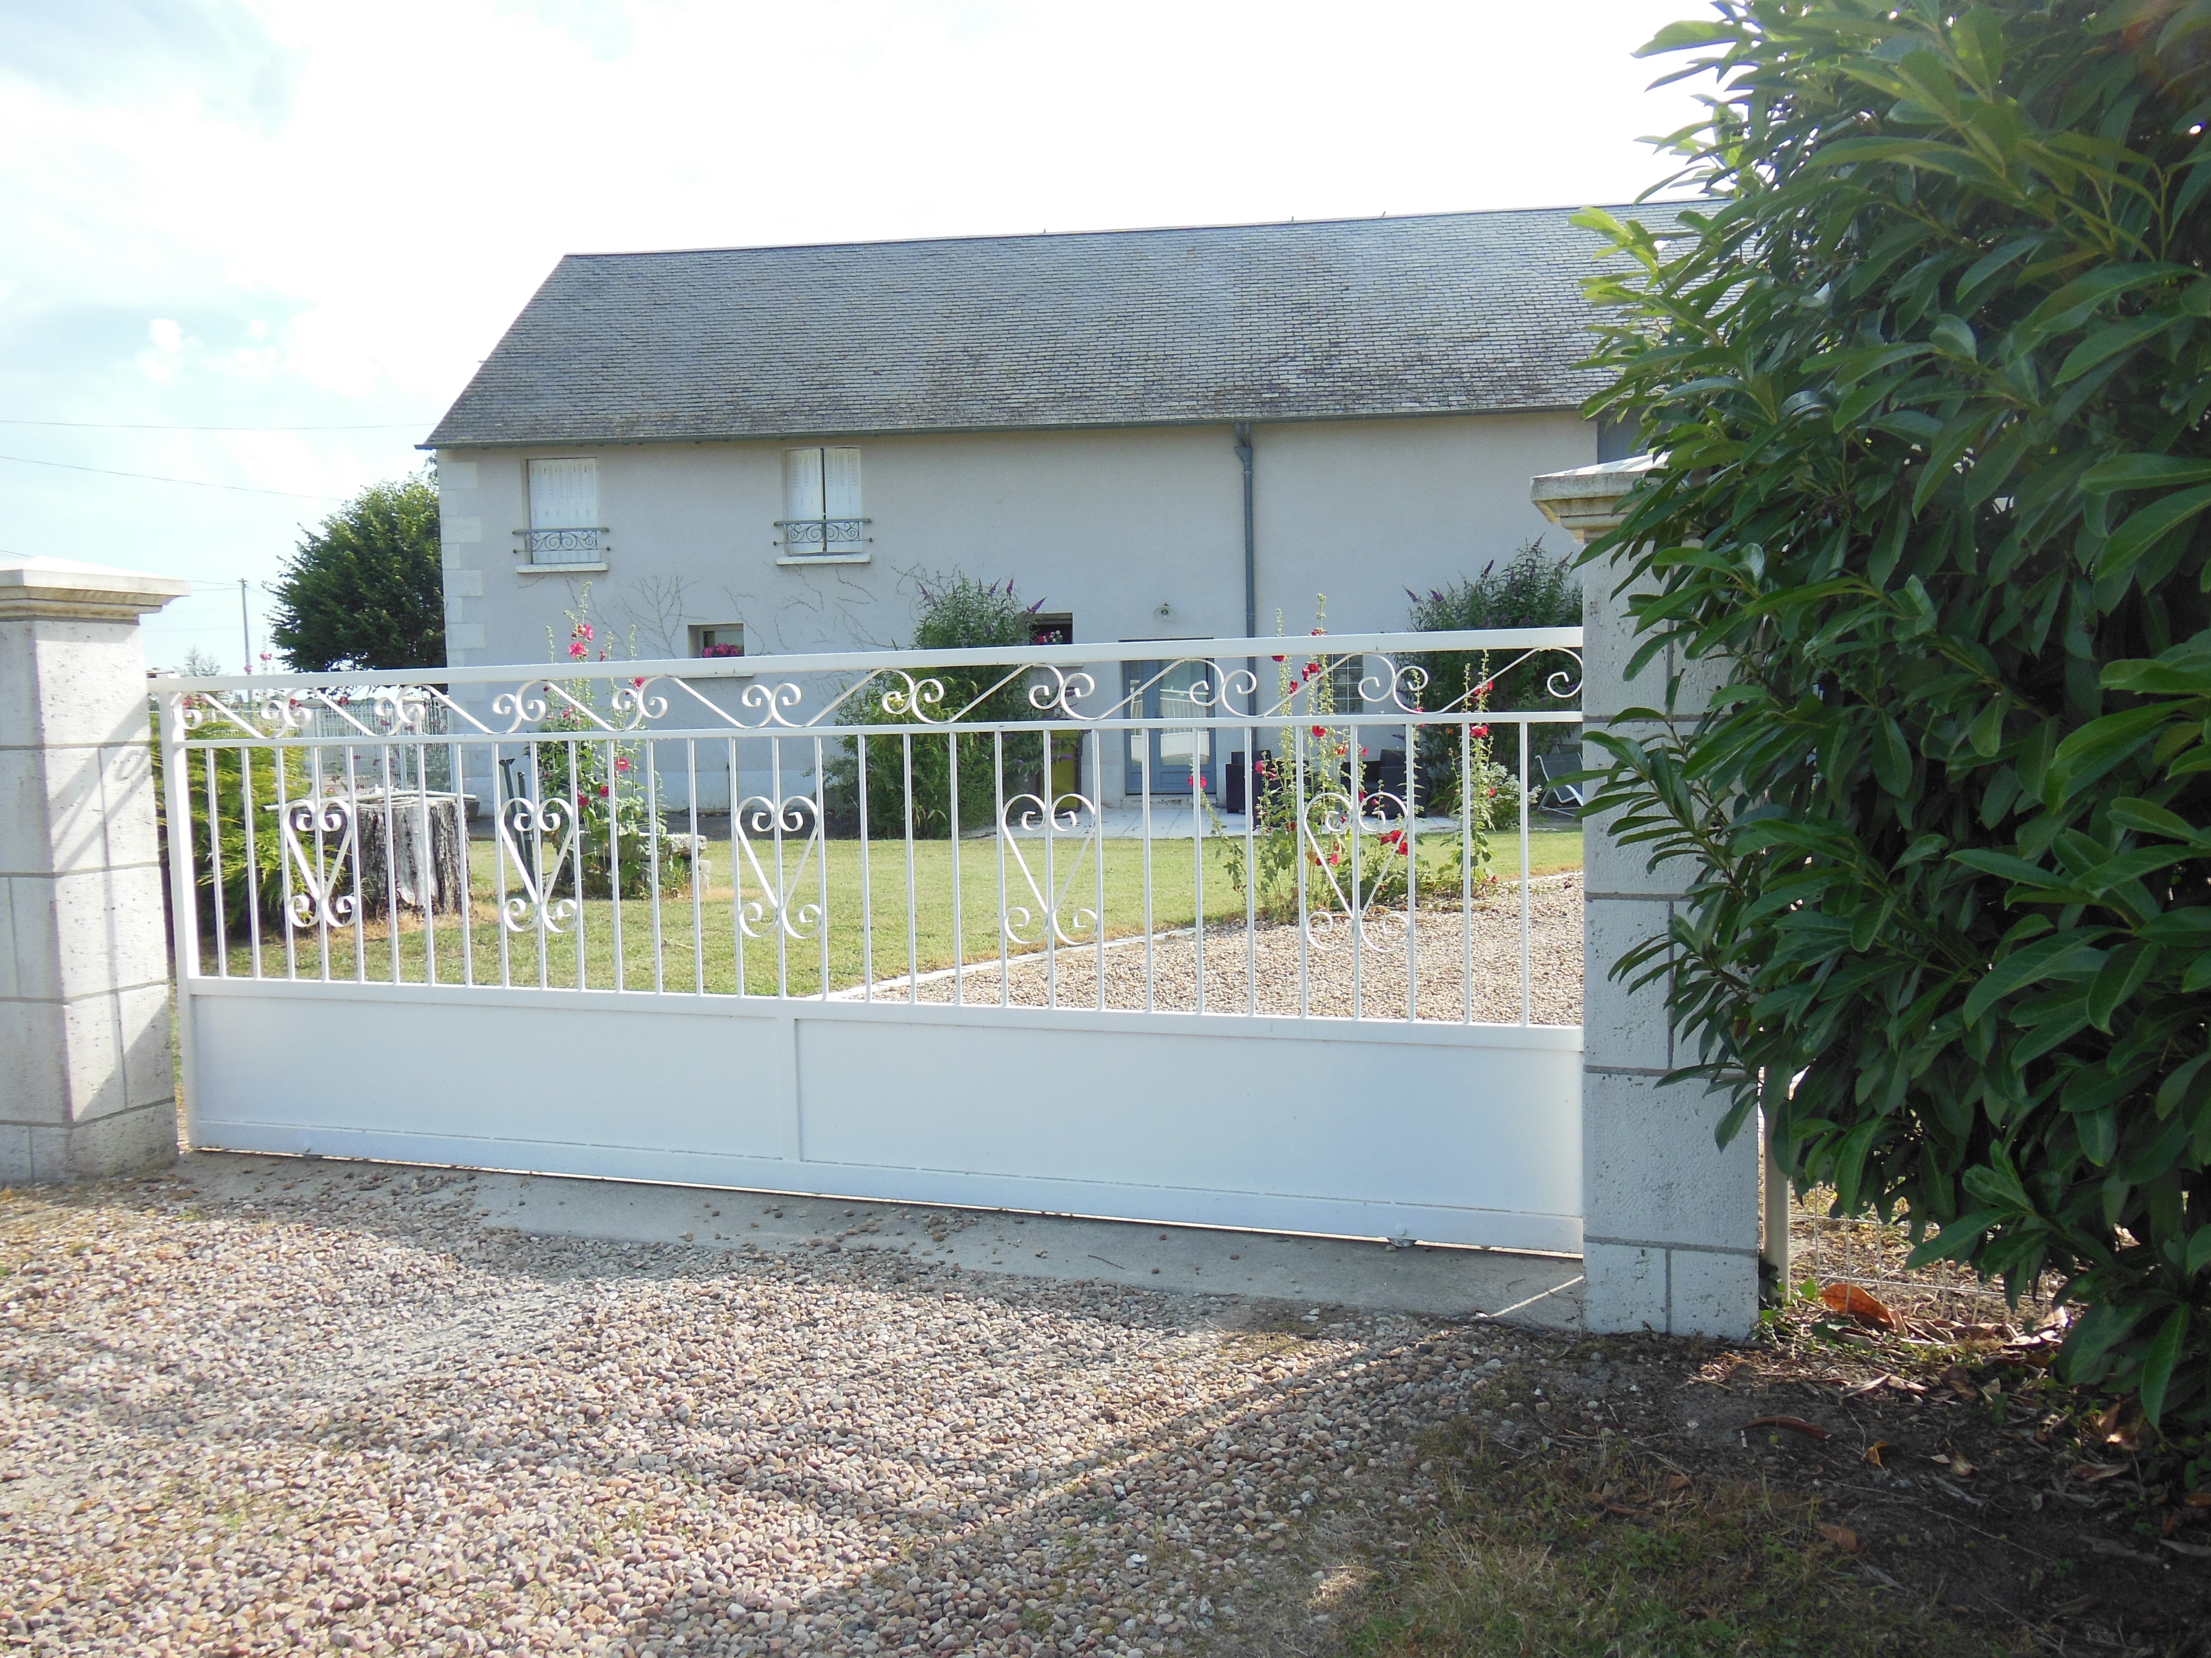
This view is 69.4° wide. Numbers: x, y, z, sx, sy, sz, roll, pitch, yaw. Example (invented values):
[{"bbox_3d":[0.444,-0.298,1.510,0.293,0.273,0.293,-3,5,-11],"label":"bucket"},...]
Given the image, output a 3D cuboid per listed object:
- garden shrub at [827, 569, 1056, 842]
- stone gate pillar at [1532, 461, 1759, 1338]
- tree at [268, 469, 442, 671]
[{"bbox_3d":[-2.015,-1.542,19.300,2.700,3.050,2.500,-1,4,4],"label":"garden shrub"},{"bbox_3d":[1.167,0.126,3.307,0.505,1.796,0.505,0,4,17],"label":"stone gate pillar"},{"bbox_3d":[-14.297,-4.426,33.500,6.900,7.400,6.900,-1,4,4],"label":"tree"}]

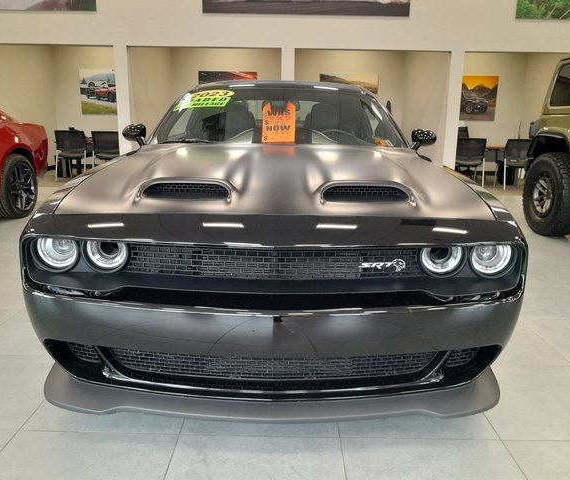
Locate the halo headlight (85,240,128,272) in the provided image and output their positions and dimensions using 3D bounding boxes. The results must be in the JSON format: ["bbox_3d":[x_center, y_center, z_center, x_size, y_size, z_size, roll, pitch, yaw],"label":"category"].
[{"bbox_3d":[-0.604,0.053,1.694,0.147,0.143,0.075,1,13,0],"label":"halo headlight"}]

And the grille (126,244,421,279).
[{"bbox_3d":[-0.039,0.062,1.760,1.040,0.120,0.125,1,14,0],"label":"grille"}]

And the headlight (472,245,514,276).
[{"bbox_3d":[0.761,0.065,1.827,0.150,0.137,0.085,1,14,0],"label":"headlight"}]

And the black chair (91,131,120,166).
[{"bbox_3d":[-3.012,-1.472,8.727,0.560,0.830,0.570,1,14,0],"label":"black chair"}]

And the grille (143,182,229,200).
[{"bbox_3d":[-0.403,-0.199,2.044,0.345,0.075,0.080,1,13,0],"label":"grille"}]

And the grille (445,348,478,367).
[{"bbox_3d":[0.679,0.451,1.915,0.125,0.080,0.050,1,14,0],"label":"grille"}]

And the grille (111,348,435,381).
[{"bbox_3d":[-0.039,0.460,1.843,1.170,0.140,0.120,1,13,0],"label":"grille"}]

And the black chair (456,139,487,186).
[{"bbox_3d":[3.173,-1.357,8.712,0.560,0.830,0.570,1,14,0],"label":"black chair"}]

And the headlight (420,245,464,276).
[{"bbox_3d":[0.567,0.064,1.798,0.150,0.137,0.085,1,14,0],"label":"headlight"}]

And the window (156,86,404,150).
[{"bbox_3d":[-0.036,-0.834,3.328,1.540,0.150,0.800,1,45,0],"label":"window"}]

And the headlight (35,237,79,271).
[{"bbox_3d":[-0.784,0.040,1.724,0.147,0.143,0.075,1,13,0],"label":"headlight"}]

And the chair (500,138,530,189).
[{"bbox_3d":[3.929,-1.271,8.424,0.560,0.830,0.570,1,14,0],"label":"chair"}]

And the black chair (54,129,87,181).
[{"bbox_3d":[-3.861,-1.511,9.136,0.540,0.870,0.550,1,13,0],"label":"black chair"}]

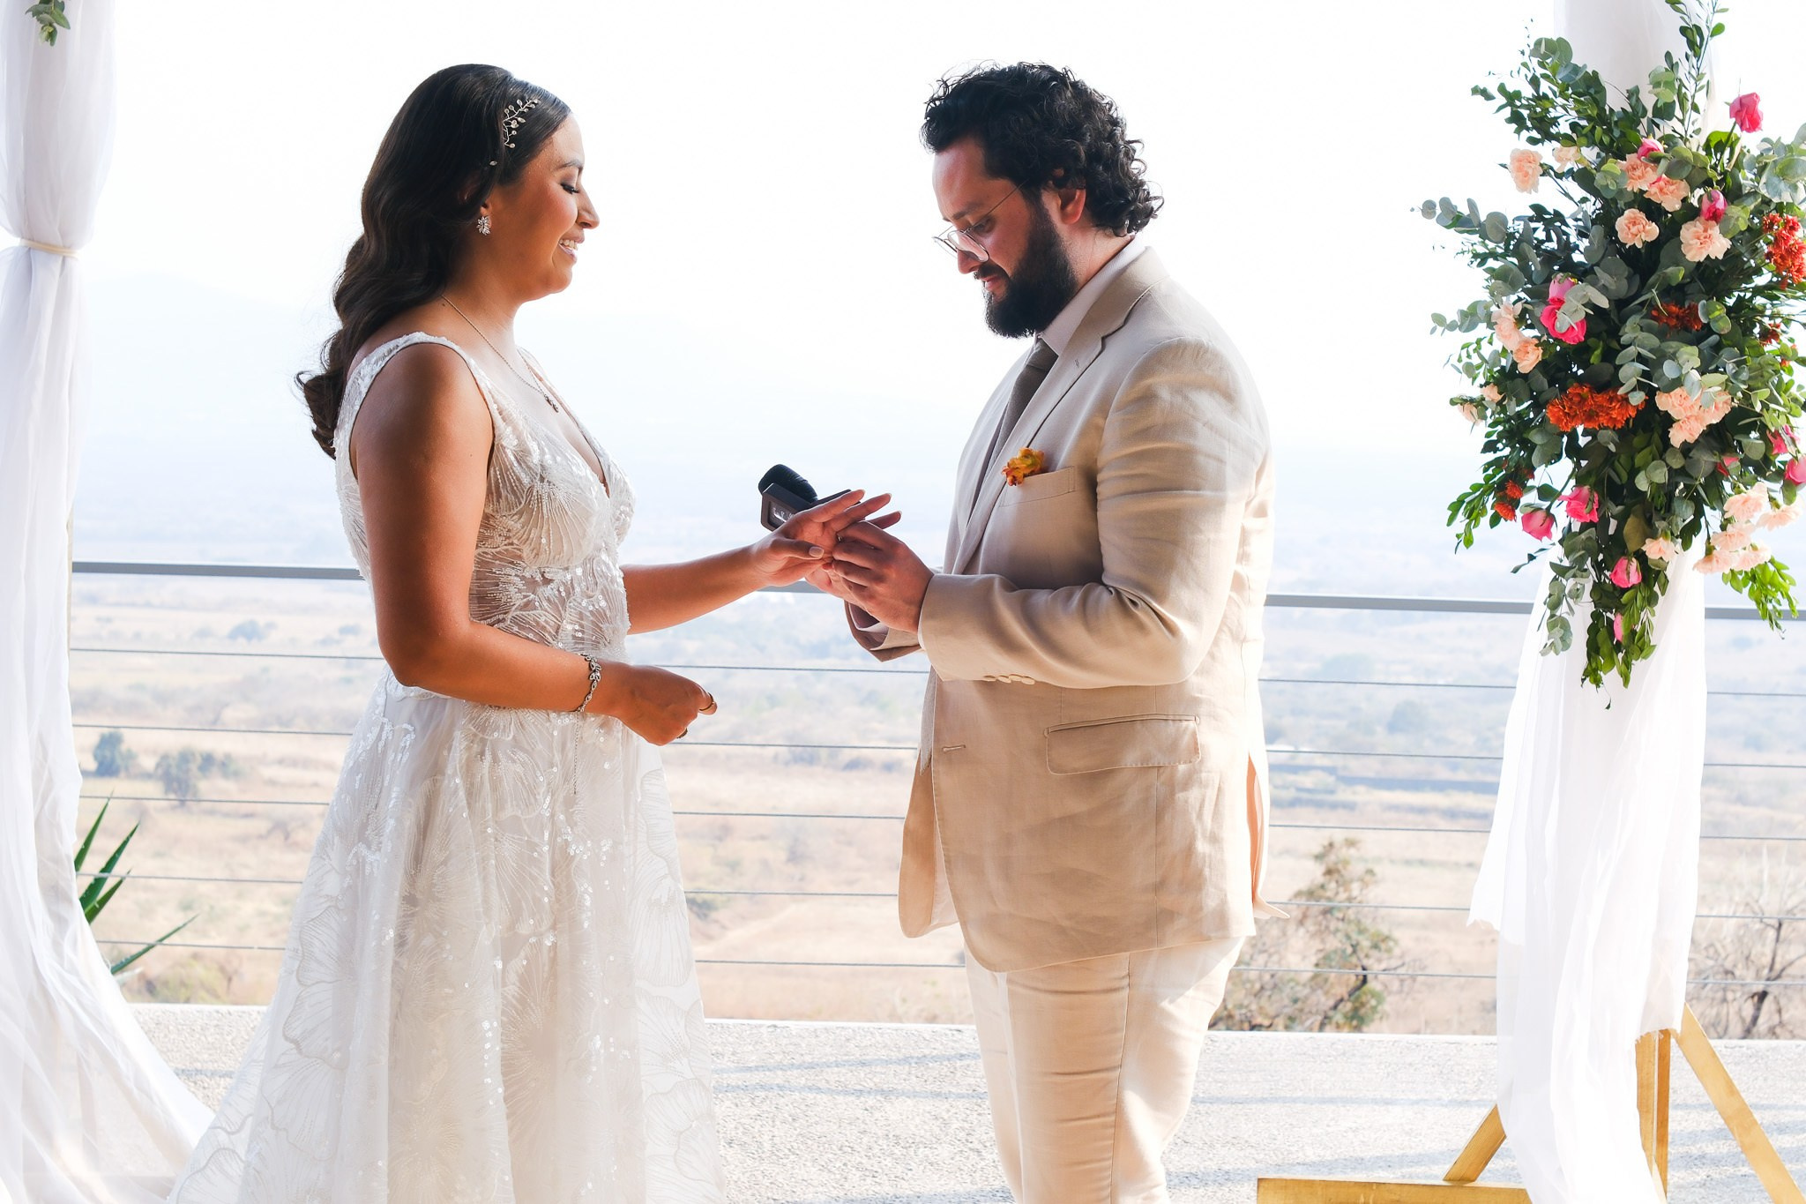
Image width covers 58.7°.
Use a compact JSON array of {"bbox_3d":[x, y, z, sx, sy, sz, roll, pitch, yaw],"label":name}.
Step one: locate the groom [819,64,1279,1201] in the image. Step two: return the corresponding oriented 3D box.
[{"bbox_3d":[0.165,0.269,1.861,0.540,1.740,0.560,0,6,-16],"label":"groom"}]

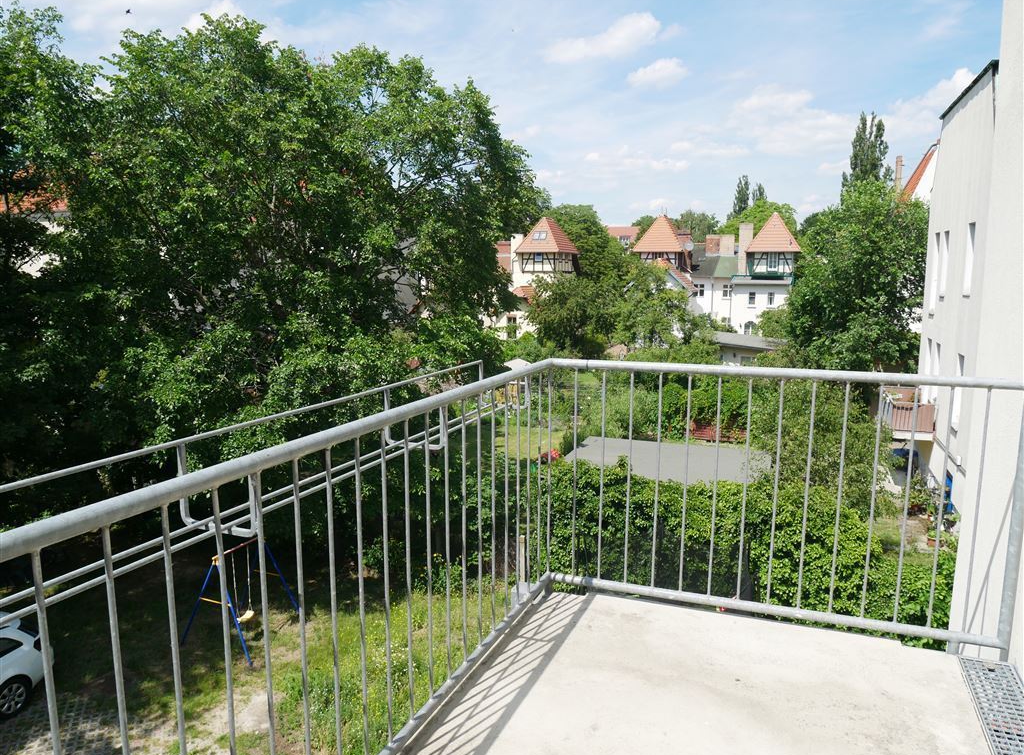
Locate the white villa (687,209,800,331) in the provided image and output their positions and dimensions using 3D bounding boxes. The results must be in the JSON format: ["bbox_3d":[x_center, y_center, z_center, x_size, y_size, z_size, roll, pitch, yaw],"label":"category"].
[{"bbox_3d":[20.944,-8.814,63.894,10.300,11.650,9.000,3,9,19],"label":"white villa"}]

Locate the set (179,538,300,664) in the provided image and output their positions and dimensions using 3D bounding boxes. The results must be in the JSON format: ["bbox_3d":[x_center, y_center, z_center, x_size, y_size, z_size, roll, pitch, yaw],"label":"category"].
[{"bbox_3d":[-5.103,3.969,13.437,1.580,1.780,1.620,3,9,20],"label":"set"}]

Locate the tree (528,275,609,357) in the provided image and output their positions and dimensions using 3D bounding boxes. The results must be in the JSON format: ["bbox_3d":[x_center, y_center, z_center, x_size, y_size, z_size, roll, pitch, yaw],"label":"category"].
[{"bbox_3d":[4.226,-4.430,52.948,5.963,6.254,5.800,1,9,4],"label":"tree"}]

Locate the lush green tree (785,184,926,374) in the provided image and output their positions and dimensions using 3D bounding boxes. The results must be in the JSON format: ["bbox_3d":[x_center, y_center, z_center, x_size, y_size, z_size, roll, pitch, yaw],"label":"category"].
[{"bbox_3d":[17.841,-4.386,36.754,7.451,11.250,6.800,4,10,25],"label":"lush green tree"}]

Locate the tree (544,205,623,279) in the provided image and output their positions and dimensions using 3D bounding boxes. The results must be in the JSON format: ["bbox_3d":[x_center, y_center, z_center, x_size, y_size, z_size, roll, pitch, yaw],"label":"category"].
[{"bbox_3d":[7.690,-11.893,77.084,9.116,13.579,8.800,1,9,6],"label":"tree"}]

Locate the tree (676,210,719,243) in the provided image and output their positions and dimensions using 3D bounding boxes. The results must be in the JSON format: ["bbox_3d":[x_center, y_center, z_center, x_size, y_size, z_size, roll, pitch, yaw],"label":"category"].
[{"bbox_3d":[26.069,-16.143,100.702,7.000,14.815,7.000,2,9,14],"label":"tree"}]

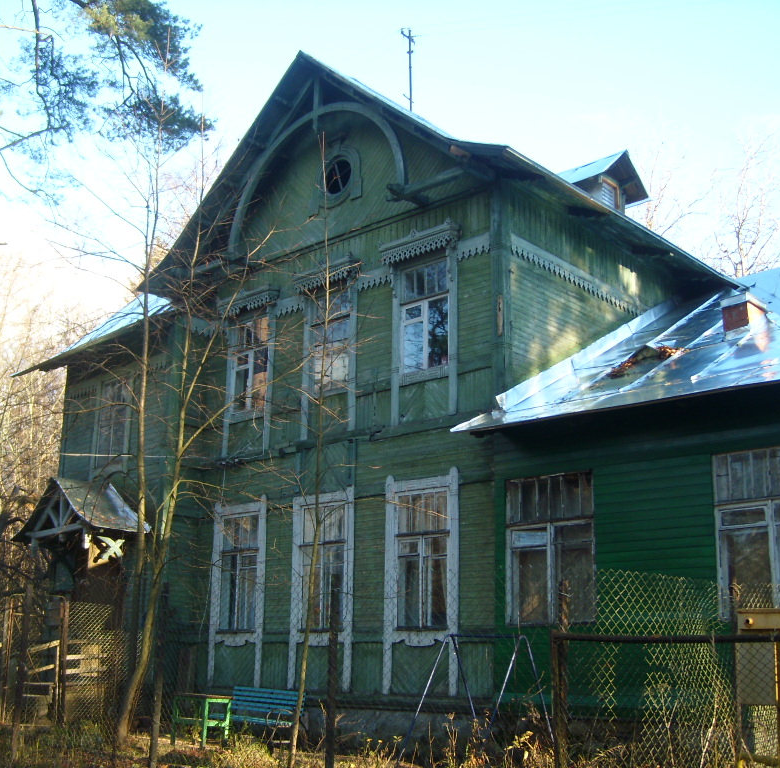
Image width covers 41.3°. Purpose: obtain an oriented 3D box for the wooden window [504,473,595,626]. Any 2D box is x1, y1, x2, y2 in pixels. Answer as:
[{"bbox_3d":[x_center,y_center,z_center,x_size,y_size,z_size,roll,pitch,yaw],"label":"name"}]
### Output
[{"bbox_3d":[2.210,2.282,14.313,1.441,2.051,0.130,-12,-20,40],"label":"wooden window"}]

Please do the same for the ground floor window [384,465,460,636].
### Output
[{"bbox_3d":[0.484,2.571,15.828,1.464,2.357,0.130,-12,-20,40],"label":"ground floor window"}]

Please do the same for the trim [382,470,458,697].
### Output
[{"bbox_3d":[0.473,3.020,15.710,1.474,3.286,0.130,-12,-20,40],"label":"trim"}]

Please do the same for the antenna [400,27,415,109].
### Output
[{"bbox_3d":[0.407,-6.347,20.874,0.240,1.856,0.260,-12,-20,40],"label":"antenna"}]

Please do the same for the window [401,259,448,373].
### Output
[{"bbox_3d":[0.572,-1.092,16.798,1.012,1.783,0.130,-12,-20,40],"label":"window"}]

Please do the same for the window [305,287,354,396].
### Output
[{"bbox_3d":[-1.015,-0.683,17.346,1.123,1.755,0.150,-12,-20,40],"label":"window"}]

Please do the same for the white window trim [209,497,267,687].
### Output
[{"bbox_3d":[-2.706,3.715,18.455,1.435,3.292,0.130,-12,-20,40],"label":"white window trim"}]

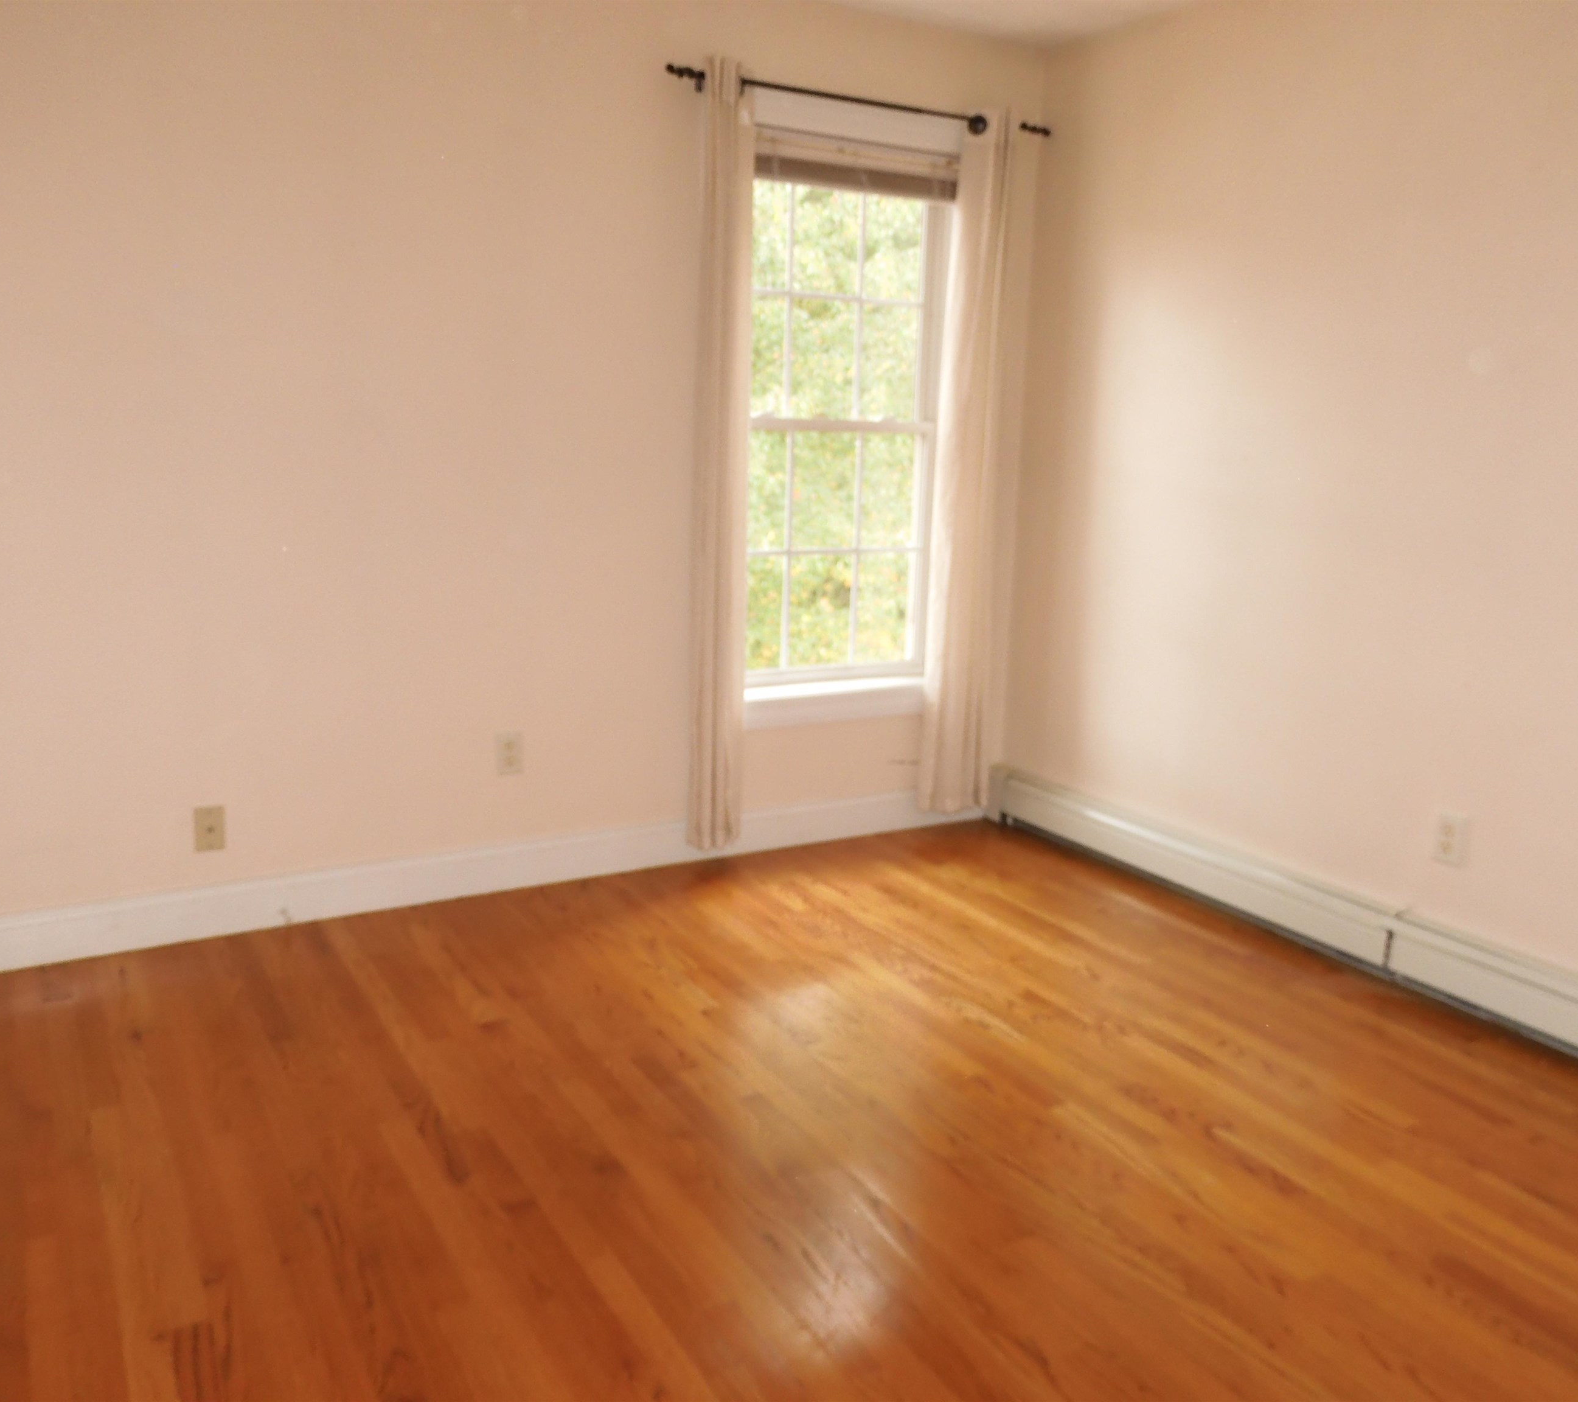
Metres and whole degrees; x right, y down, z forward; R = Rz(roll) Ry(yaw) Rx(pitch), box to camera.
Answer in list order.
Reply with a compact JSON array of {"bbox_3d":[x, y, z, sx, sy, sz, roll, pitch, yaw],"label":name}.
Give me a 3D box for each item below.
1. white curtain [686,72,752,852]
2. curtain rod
[{"bbox_3d":[-0.194,-0.636,3.662,0.133,2.168,0.110,-5,13,-29],"label":"white curtain"},{"bbox_3d":[0.237,-1.698,3.680,1.291,0.075,0.085,-5,13,-29],"label":"curtain rod"}]

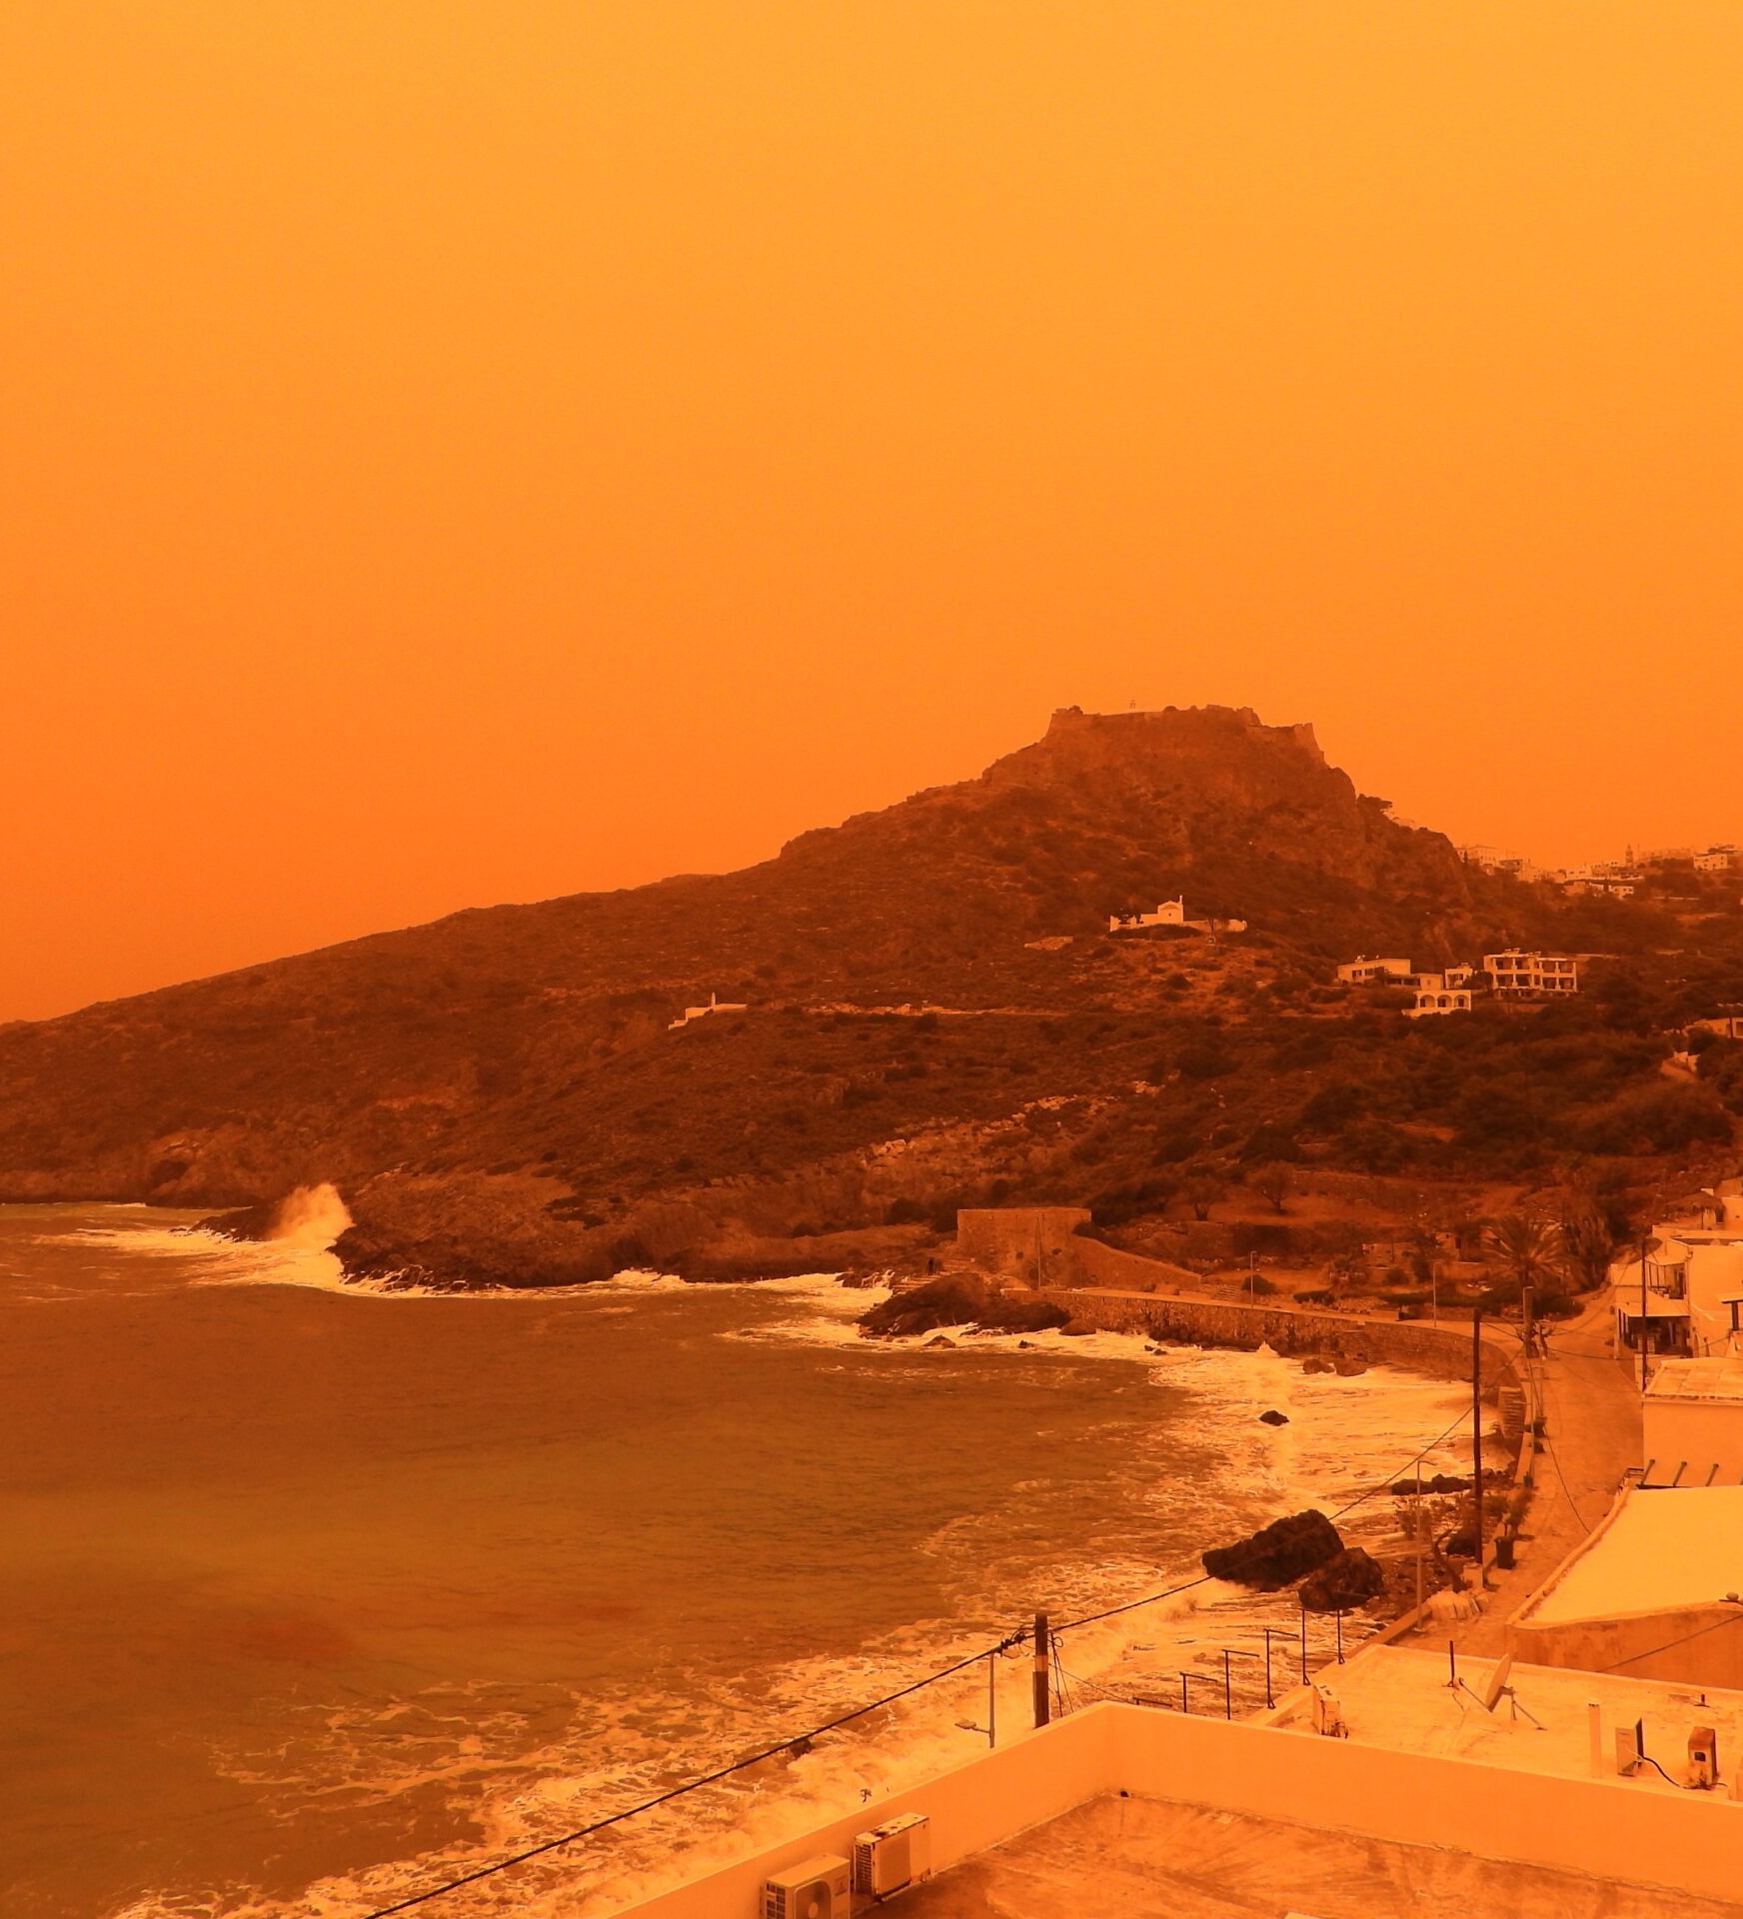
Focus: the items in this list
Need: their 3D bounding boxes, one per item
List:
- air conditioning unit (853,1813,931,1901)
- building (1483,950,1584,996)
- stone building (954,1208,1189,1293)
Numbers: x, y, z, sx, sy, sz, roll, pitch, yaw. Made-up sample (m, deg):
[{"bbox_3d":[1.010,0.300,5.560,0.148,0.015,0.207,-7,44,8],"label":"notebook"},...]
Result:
[{"bbox_3d":[0.211,9.204,18.200,0.270,0.560,0.850,-4,-7,40],"label":"air conditioning unit"},{"bbox_3d":[125.488,2.666,338.000,16.000,8.200,9.000,0,-6,8],"label":"building"},{"bbox_3d":[19.137,27.706,169.000,21.500,7.800,9.000,0,-6,5],"label":"stone building"}]

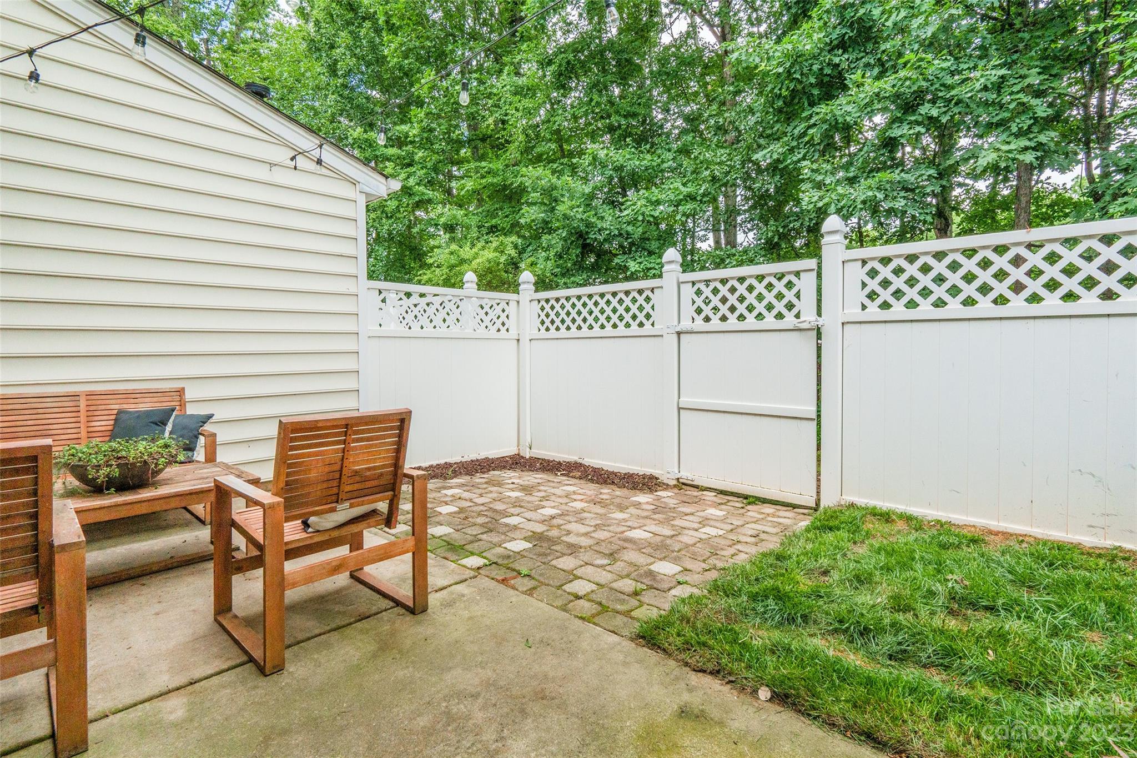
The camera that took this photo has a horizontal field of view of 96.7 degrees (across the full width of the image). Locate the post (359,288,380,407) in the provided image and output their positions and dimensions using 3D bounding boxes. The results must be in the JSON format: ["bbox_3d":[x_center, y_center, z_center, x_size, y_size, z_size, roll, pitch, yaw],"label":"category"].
[{"bbox_3d":[-1.845,0.026,4.680,0.130,1.770,0.135,2,4,44],"label":"post"}]

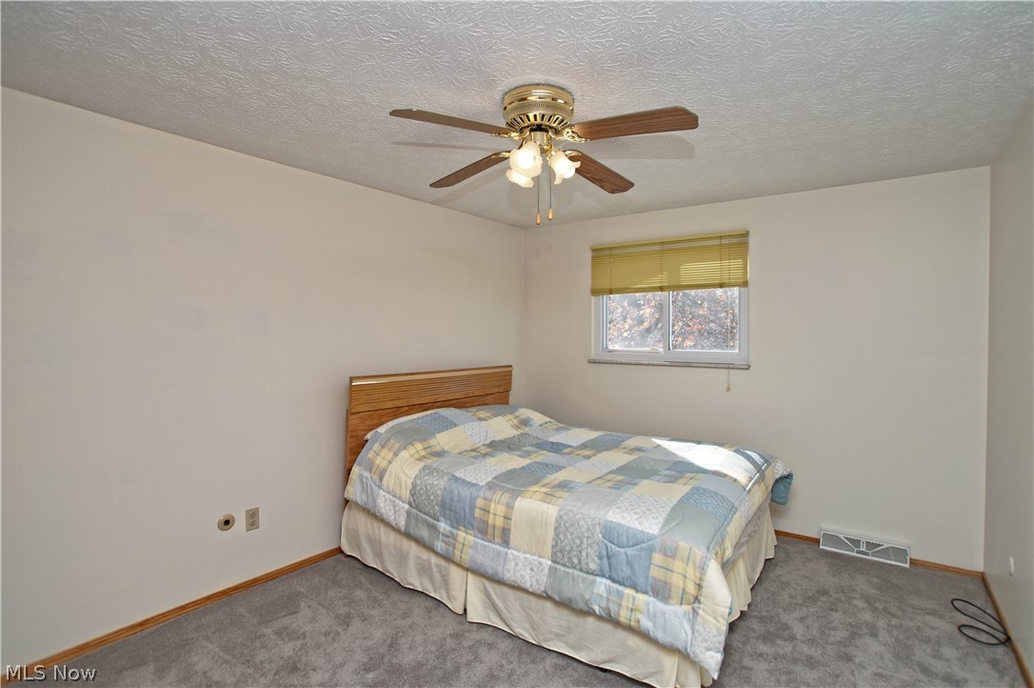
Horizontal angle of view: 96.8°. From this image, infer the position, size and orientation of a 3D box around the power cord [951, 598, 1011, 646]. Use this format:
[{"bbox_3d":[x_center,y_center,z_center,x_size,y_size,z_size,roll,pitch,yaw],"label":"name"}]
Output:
[{"bbox_3d":[2.253,1.352,2.244,0.178,0.034,0.328,2,3,37],"label":"power cord"}]

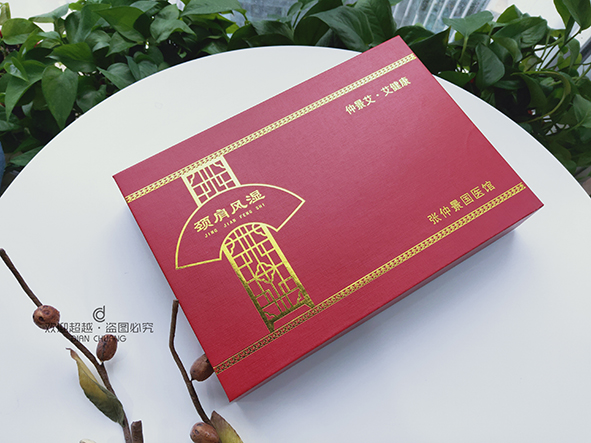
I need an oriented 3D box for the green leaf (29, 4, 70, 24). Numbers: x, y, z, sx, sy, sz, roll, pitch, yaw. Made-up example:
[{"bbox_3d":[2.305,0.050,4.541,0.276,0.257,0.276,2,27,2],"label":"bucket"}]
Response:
[{"bbox_3d":[-0.403,-0.336,0.648,0.068,0.018,0.027,-24,80,-5],"label":"green leaf"}]

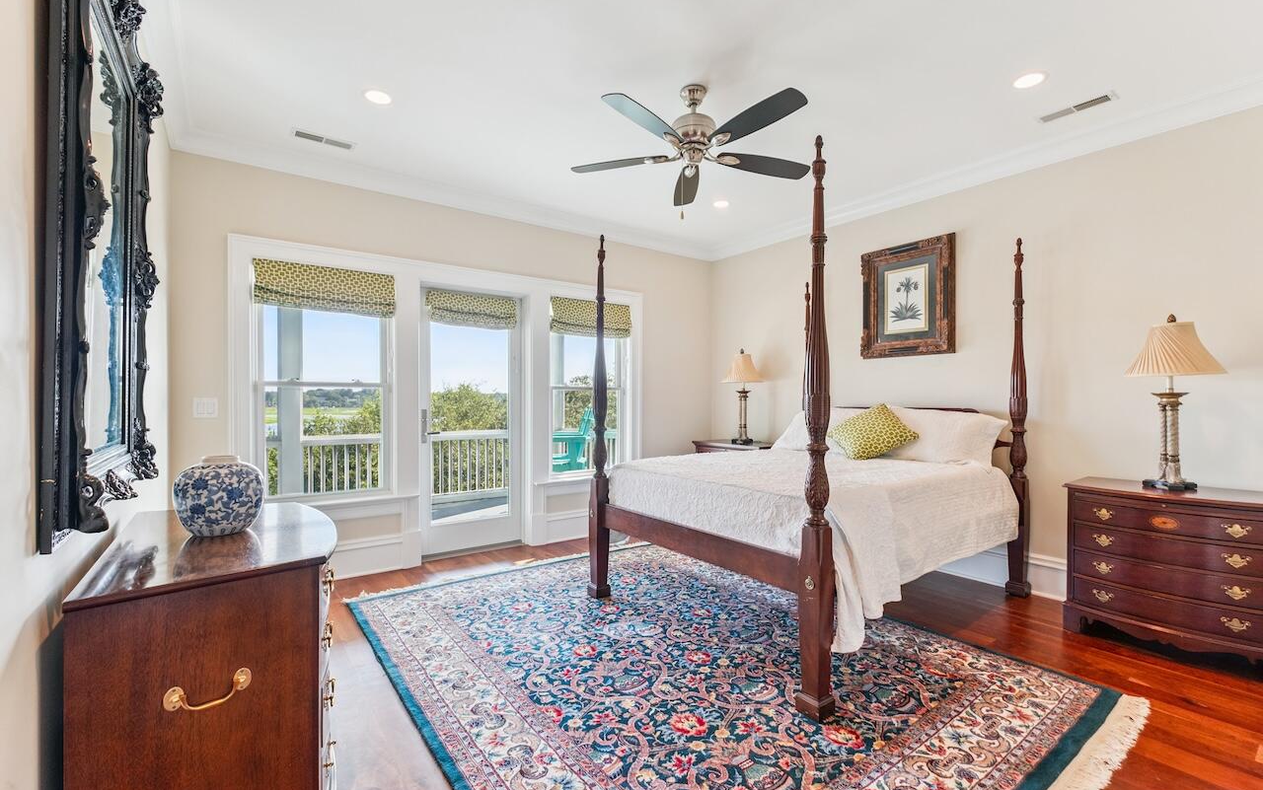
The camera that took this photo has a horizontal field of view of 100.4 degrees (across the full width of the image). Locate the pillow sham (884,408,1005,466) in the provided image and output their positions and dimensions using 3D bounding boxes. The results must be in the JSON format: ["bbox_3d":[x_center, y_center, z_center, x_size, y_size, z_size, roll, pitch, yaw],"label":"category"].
[{"bbox_3d":[2.006,0.258,3.472,0.170,0.410,0.760,40,-22,-29],"label":"pillow sham"}]

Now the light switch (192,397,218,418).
[{"bbox_3d":[-2.522,0.079,3.117,0.115,0.118,0.014,0,0,-36],"label":"light switch"}]

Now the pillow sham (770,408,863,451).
[{"bbox_3d":[1.548,0.264,4.097,0.170,0.410,0.770,40,-22,-29],"label":"pillow sham"}]

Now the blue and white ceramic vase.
[{"bbox_3d":[-1.429,0.343,1.821,0.247,0.260,0.247,0,0,-36],"label":"blue and white ceramic vase"}]

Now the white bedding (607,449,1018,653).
[{"bbox_3d":[1.085,0.729,3.256,2.040,0.630,1.700,0,0,-36],"label":"white bedding"}]

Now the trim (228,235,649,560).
[{"bbox_3d":[-1.164,0.136,4.106,3.140,2.220,0.120,0,0,-36],"label":"trim"}]

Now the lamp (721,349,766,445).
[{"bbox_3d":[1.052,0.006,4.960,0.320,0.884,0.320,0,0,-36],"label":"lamp"}]

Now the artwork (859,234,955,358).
[{"bbox_3d":[2.046,-0.706,3.909,0.060,0.830,0.640,0,0,-36],"label":"artwork"}]

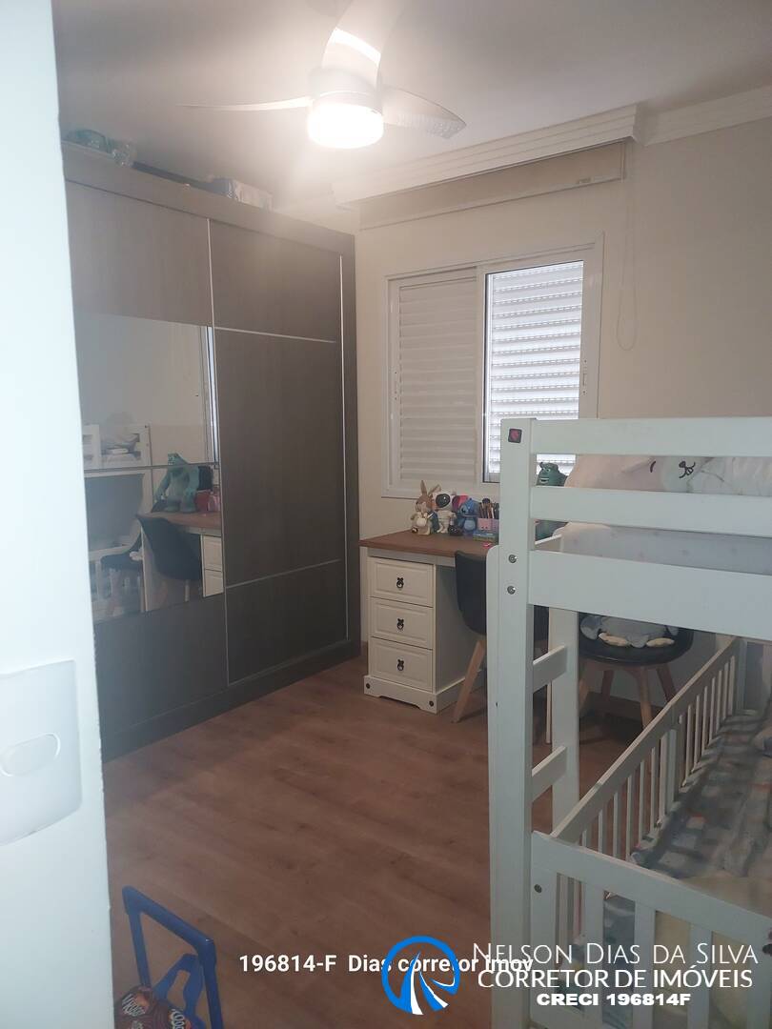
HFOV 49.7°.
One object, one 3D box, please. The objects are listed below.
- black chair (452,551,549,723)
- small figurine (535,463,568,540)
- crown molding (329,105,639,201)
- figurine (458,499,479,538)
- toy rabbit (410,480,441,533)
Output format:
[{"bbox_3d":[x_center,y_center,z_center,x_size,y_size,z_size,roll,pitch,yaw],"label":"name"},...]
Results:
[{"bbox_3d":[0.587,0.513,3.676,0.470,0.790,0.520,4,9,36],"label":"black chair"},{"bbox_3d":[0.727,-0.032,3.662,0.270,0.370,0.200,6,9,42],"label":"small figurine"},{"bbox_3d":[0.426,-1.613,3.853,1.560,0.140,0.160,4,9,36],"label":"crown molding"},{"bbox_3d":[0.402,0.016,4.063,0.115,0.190,0.100,3,8,28],"label":"figurine"},{"bbox_3d":[0.199,-0.036,4.196,0.140,0.265,0.115,4,8,33],"label":"toy rabbit"}]

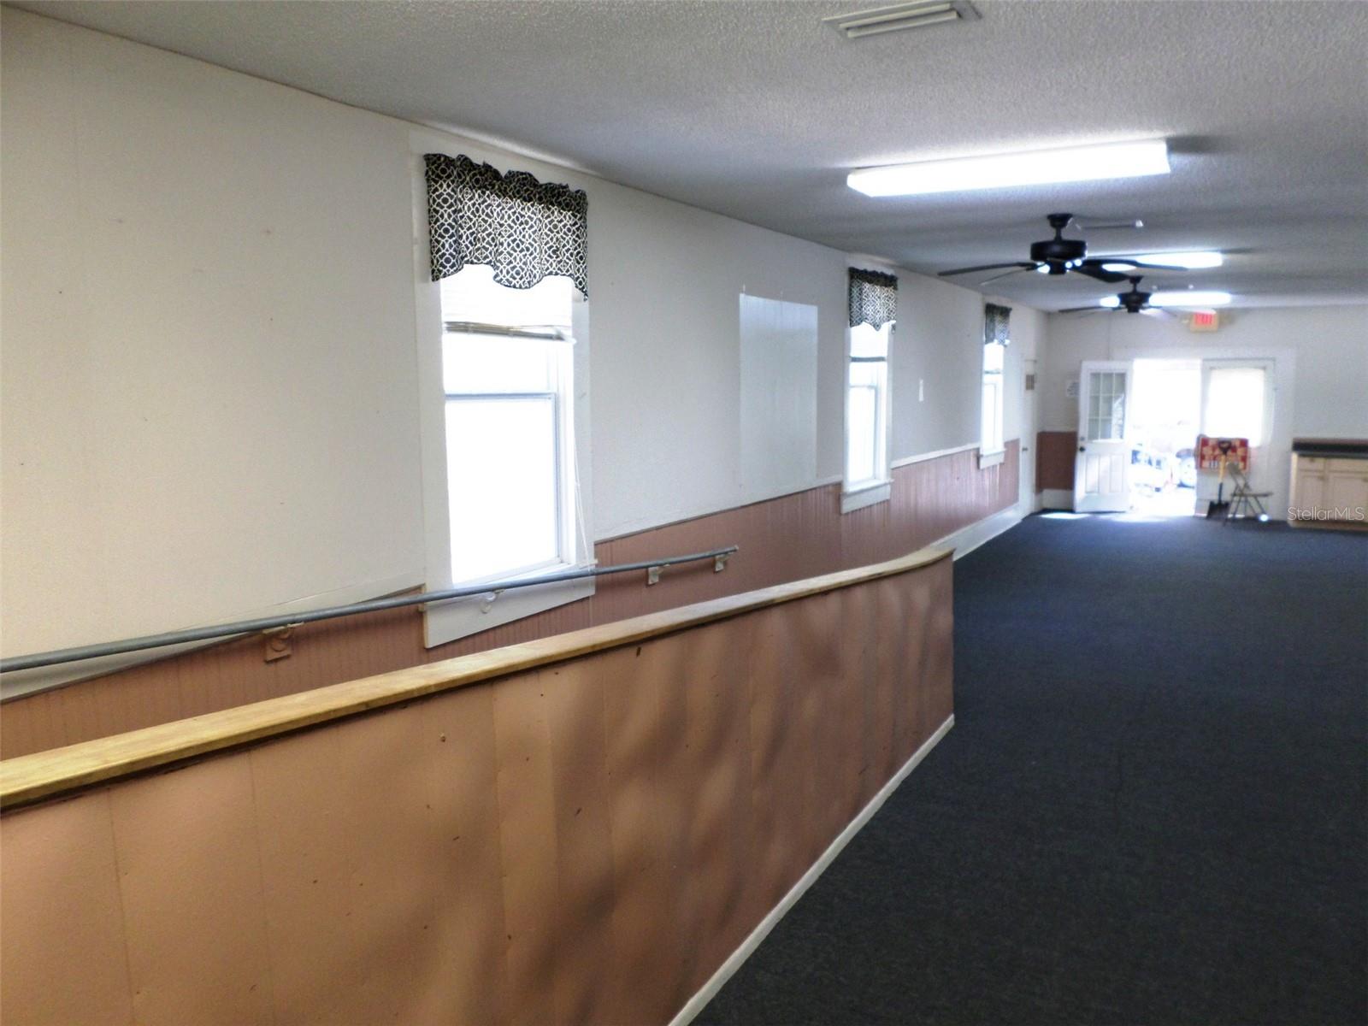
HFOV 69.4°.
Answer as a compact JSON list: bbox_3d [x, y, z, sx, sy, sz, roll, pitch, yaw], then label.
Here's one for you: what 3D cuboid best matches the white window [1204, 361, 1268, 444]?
[{"bbox_3d":[7.146,-1.419,12.779,0.716,0.995,0.060,5,9,30],"label":"white window"}]

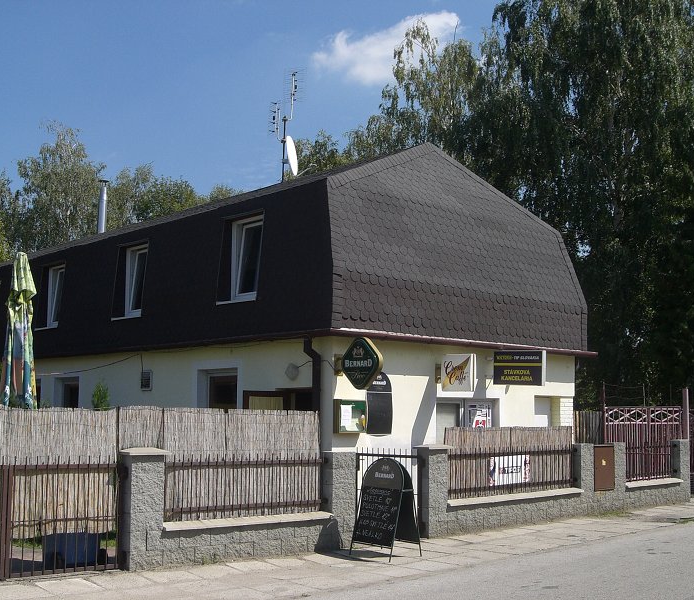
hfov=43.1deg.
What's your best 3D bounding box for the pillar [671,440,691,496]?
[{"bbox_3d":[6.276,3.212,16.526,0.378,1.164,0.204,6,-9,-41],"label":"pillar"}]

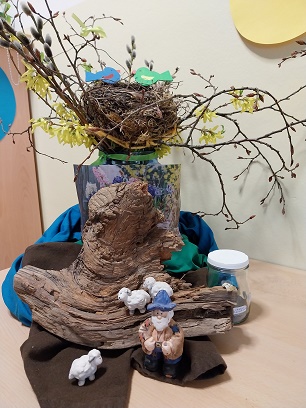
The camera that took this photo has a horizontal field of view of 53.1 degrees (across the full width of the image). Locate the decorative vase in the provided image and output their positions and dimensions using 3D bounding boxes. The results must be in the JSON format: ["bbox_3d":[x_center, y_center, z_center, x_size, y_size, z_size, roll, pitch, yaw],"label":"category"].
[{"bbox_3d":[-0.044,0.040,0.623,0.187,0.275,0.178,-1,12,0],"label":"decorative vase"}]

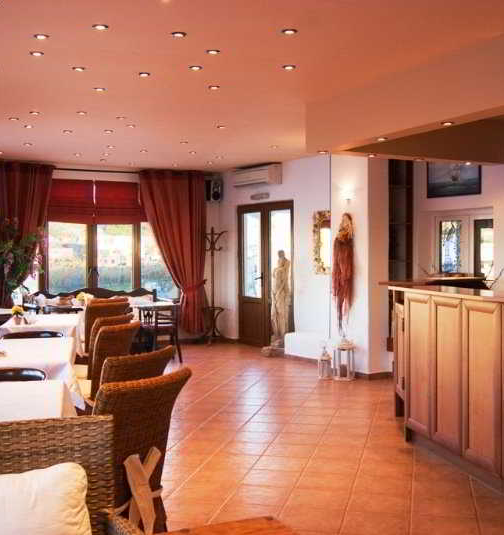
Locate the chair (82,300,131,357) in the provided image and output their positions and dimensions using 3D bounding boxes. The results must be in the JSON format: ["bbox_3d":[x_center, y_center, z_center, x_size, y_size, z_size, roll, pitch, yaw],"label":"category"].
[{"bbox_3d":[-1.551,0.811,7.255,0.520,0.920,0.600,-1,1,-43],"label":"chair"}]

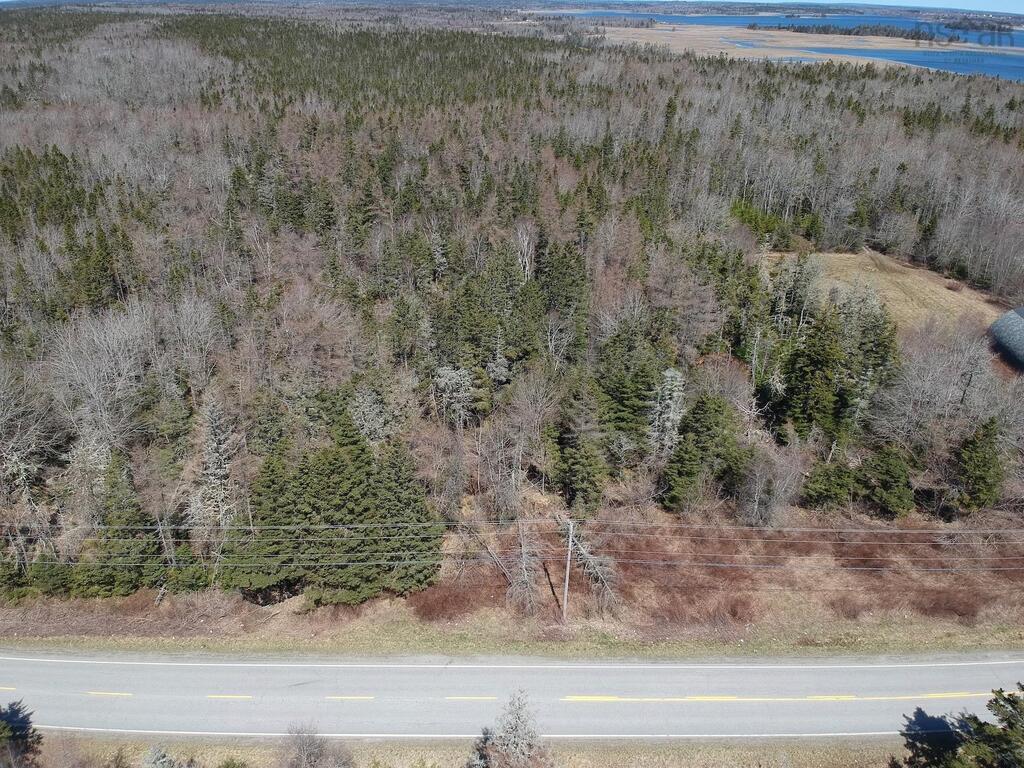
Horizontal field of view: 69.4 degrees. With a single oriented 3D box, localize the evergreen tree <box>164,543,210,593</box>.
[{"bbox_3d":[-30.230,16.290,68.220,3.780,4.090,3.680,1,27,0],"label":"evergreen tree"}]

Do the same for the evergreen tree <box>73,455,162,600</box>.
[{"bbox_3d":[-36.252,11.736,65.897,8.060,13.390,8.060,0,28,0],"label":"evergreen tree"}]

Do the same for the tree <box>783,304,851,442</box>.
[{"bbox_3d":[37.398,-1.320,88.180,8.260,16.480,8.260,0,28,0],"label":"tree"}]

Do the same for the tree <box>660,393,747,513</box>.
[{"bbox_3d":[20.971,6.294,78.576,9.500,11.800,9.500,0,28,0],"label":"tree"}]

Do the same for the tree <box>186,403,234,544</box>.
[{"bbox_3d":[-28.900,8.660,69.340,3.570,16.650,3.370,1,27,0],"label":"tree"}]

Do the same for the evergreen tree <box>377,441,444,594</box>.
[{"bbox_3d":[-9.318,11.274,65.621,6.920,14.750,6.920,0,28,0],"label":"evergreen tree"}]

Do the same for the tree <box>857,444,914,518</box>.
[{"bbox_3d":[40.650,9.630,79.000,5.510,7.350,5.310,1,27,0],"label":"tree"}]

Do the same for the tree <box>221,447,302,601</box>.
[{"bbox_3d":[-22.575,11.656,65.995,8.670,13.580,8.670,0,28,0],"label":"tree"}]

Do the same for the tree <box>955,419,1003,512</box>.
[{"bbox_3d":[49.154,8.145,76.682,4.850,10.590,4.850,0,28,0],"label":"tree"}]

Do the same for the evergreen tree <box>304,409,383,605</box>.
[{"bbox_3d":[-15.420,10.060,65.360,6.940,17.870,6.740,1,27,0],"label":"evergreen tree"}]

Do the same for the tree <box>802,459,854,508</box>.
[{"bbox_3d":[35.230,10.160,81.090,5.410,4.490,5.110,1,27,0],"label":"tree"}]

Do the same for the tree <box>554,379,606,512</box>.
[{"bbox_3d":[7.430,6.020,77.310,5.310,14.710,5.110,1,27,0],"label":"tree"}]

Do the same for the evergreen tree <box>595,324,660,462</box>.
[{"bbox_3d":[13.371,1.331,82.511,8.050,16.820,8.050,0,28,0],"label":"evergreen tree"}]

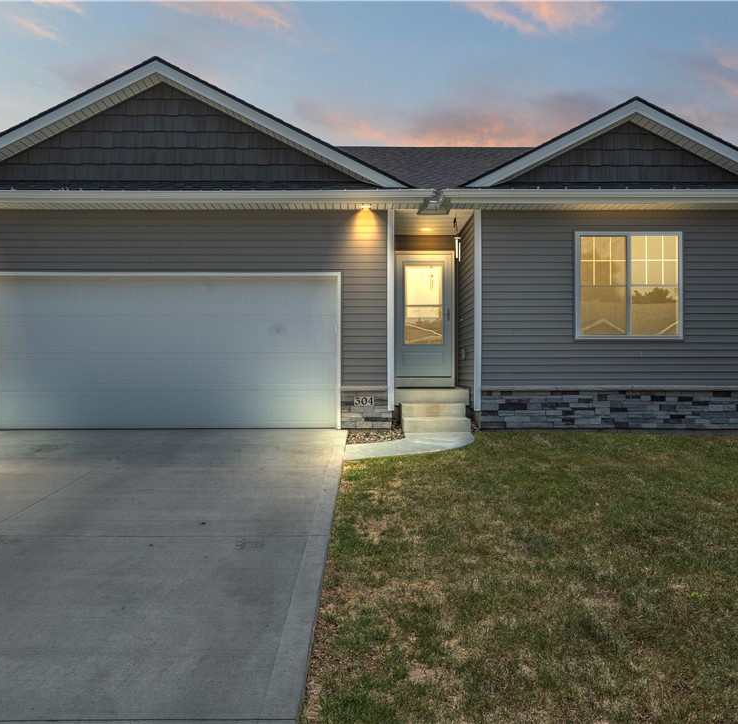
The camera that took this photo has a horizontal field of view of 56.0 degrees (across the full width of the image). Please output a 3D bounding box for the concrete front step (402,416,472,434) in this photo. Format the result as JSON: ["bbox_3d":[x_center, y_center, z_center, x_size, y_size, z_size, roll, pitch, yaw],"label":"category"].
[{"bbox_3d":[0.906,0.850,9.380,0.890,0.185,0.360,0,0,-1],"label":"concrete front step"}]

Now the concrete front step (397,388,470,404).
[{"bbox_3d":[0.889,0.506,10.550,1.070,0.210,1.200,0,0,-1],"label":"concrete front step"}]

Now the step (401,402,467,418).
[{"bbox_3d":[0.893,0.672,9.740,0.890,0.190,0.380,0,0,-1],"label":"step"}]

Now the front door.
[{"bbox_3d":[0.924,-0.696,11.410,0.960,2.180,0.100,0,0,-1],"label":"front door"}]

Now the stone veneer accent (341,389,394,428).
[{"bbox_3d":[-0.031,0.632,9.590,0.710,0.600,0.120,0,0,-1],"label":"stone veneer accent"}]

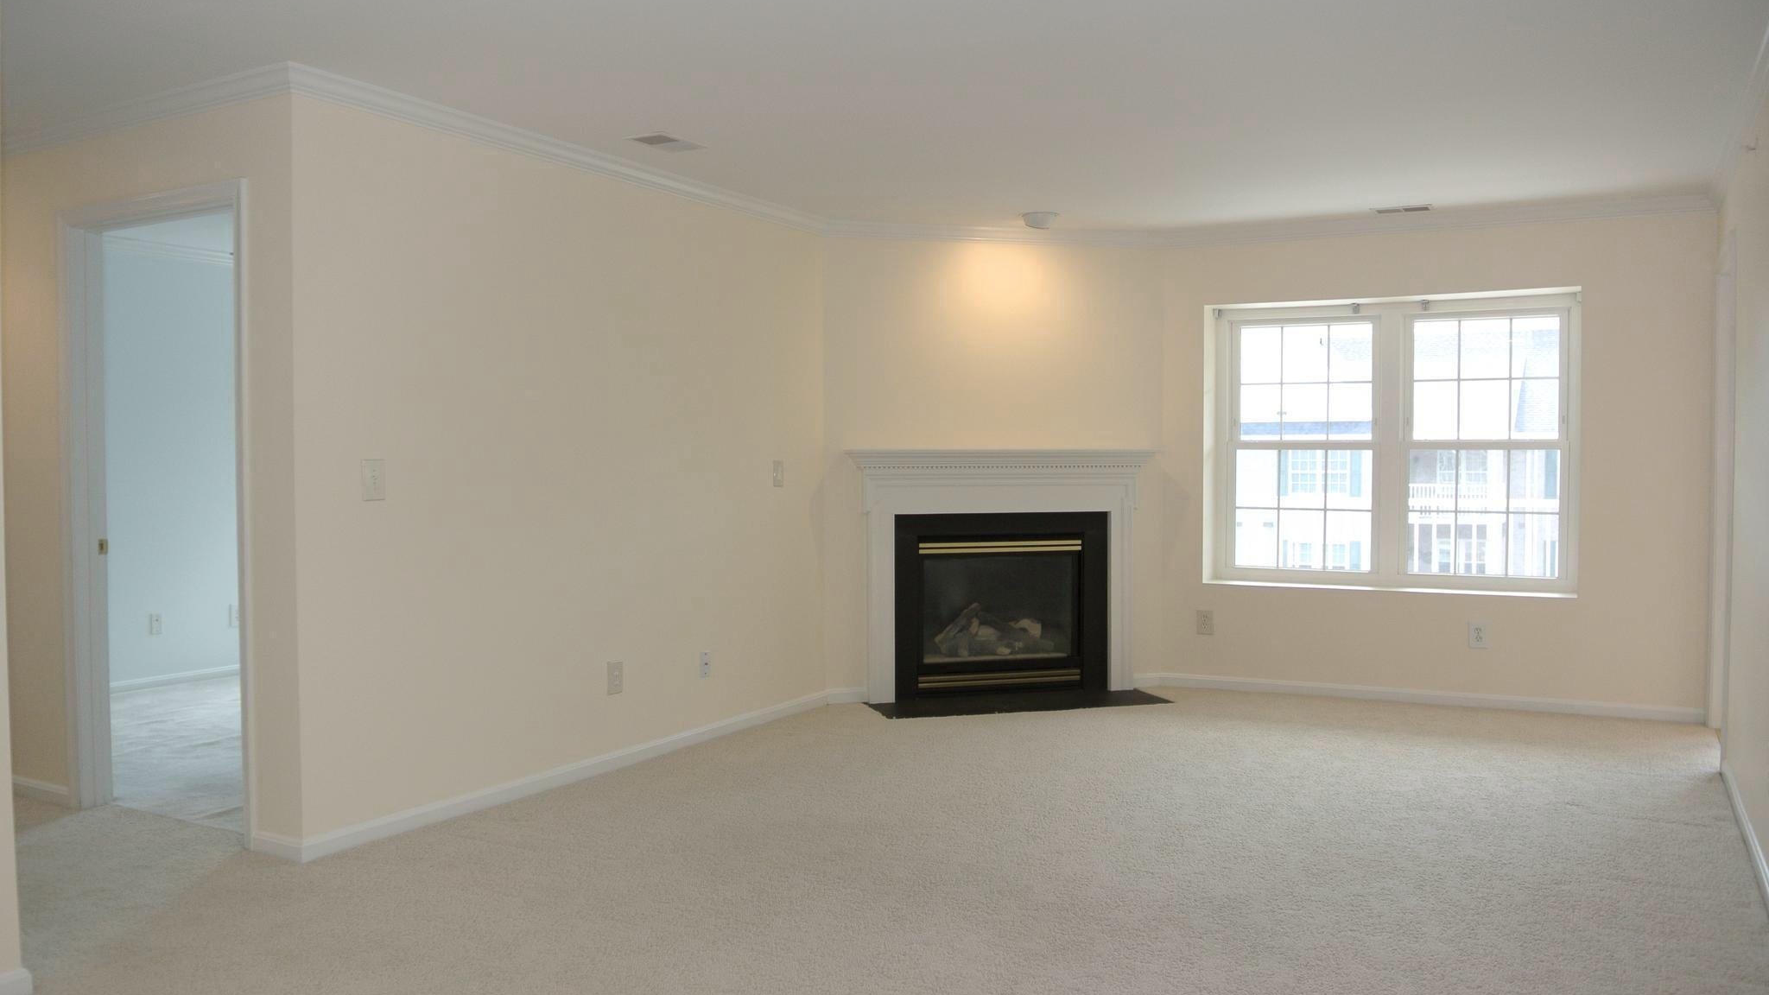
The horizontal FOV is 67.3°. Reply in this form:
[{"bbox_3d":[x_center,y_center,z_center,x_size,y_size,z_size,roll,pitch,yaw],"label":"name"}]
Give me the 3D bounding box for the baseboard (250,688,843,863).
[{"bbox_3d":[-1.116,1.035,5.419,0.289,0.073,3.072,0,2,29],"label":"baseboard"}]

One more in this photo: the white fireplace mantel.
[{"bbox_3d":[0.608,0.393,6.735,1.598,1.264,0.186,-1,2,-14],"label":"white fireplace mantel"}]

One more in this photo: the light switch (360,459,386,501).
[{"bbox_3d":[-1.631,-0.055,4.257,0.012,0.128,0.087,0,2,29],"label":"light switch"}]

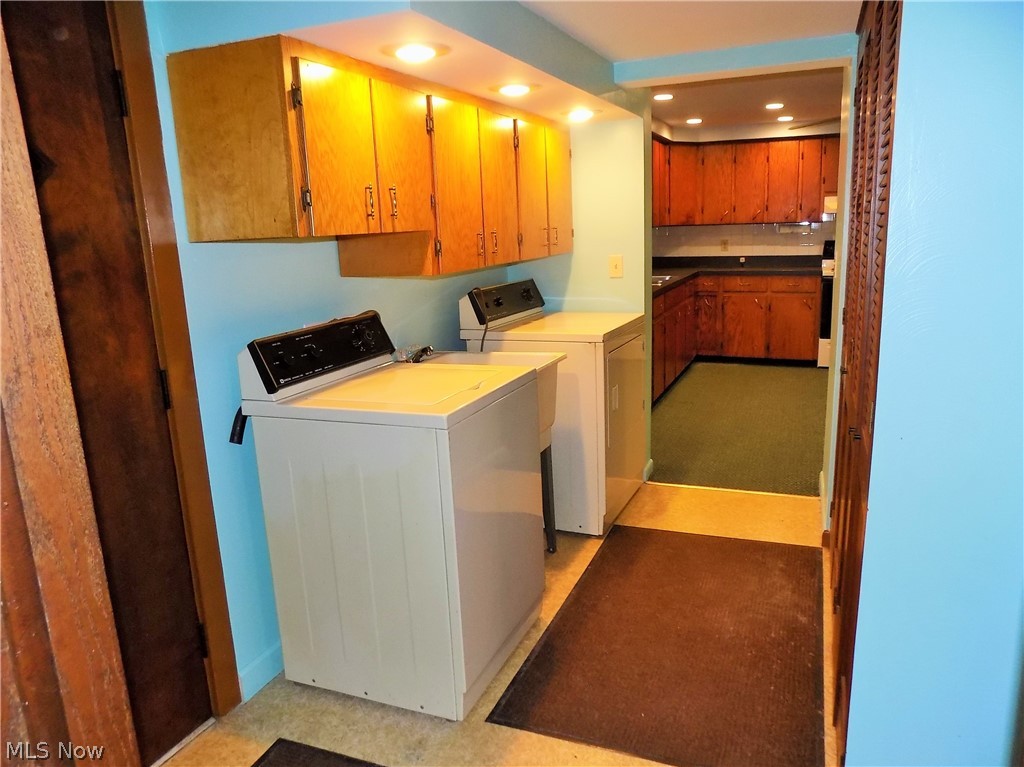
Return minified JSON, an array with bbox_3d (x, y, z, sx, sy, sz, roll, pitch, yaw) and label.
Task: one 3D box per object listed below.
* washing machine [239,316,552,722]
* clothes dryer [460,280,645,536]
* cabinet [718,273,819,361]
[{"bbox_3d":[-0.337,0.354,2.216,0.675,1.100,0.645,3,13,22],"label":"washing machine"},{"bbox_3d":[0.241,0.063,3.418,0.688,1.118,0.735,3,13,24],"label":"clothes dryer"},{"bbox_3d":[2.624,-0.706,6.938,0.920,0.850,0.600,3,13,23],"label":"cabinet"}]

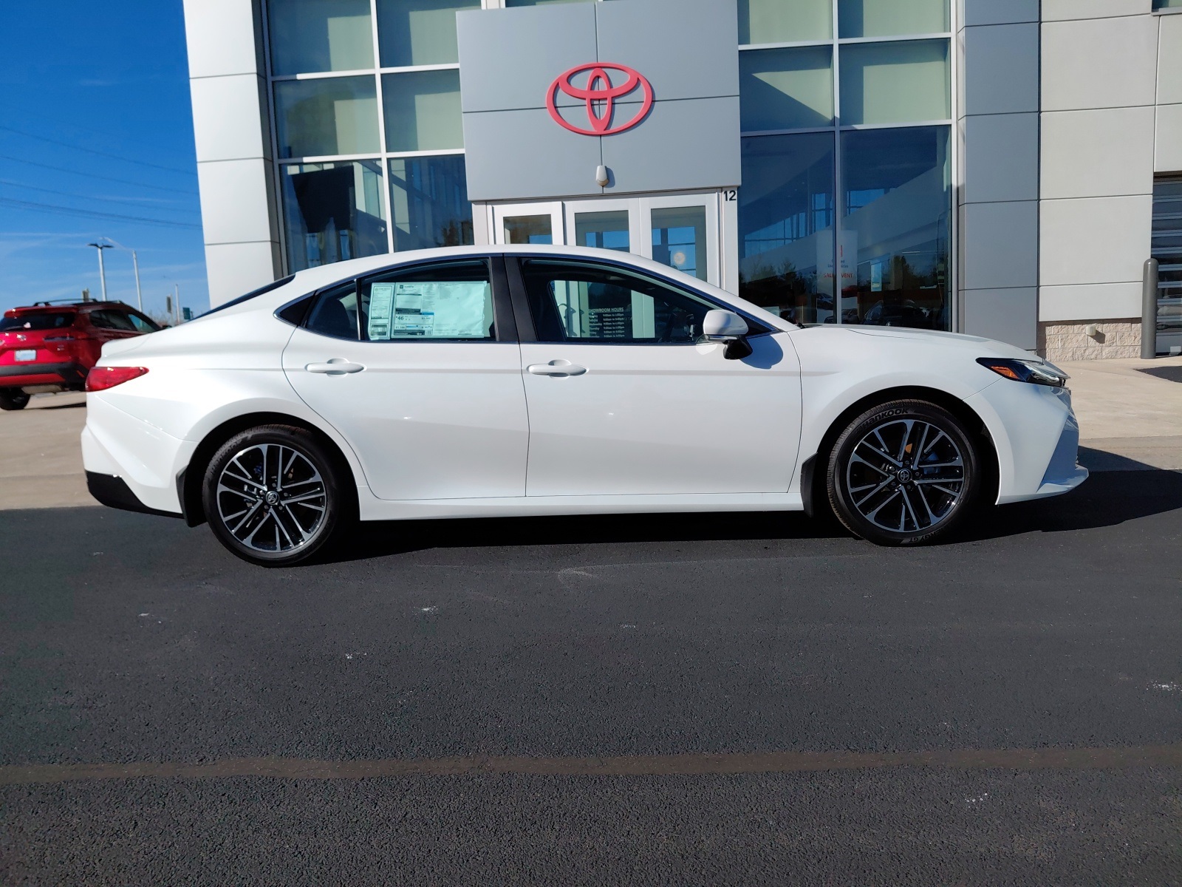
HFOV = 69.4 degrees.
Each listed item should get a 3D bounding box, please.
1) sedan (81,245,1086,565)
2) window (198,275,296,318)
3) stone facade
[{"bbox_3d":[-0.074,-0.325,4.626,4.915,1.445,1.880,-2,8,3],"label":"sedan"},{"bbox_3d":[-1.624,-0.786,4.622,0.700,0.120,1.220,-23,7,6],"label":"window"},{"bbox_3d":[7.317,-1.505,12.400,1.550,0.610,0.200,-2,6,4],"label":"stone facade"}]

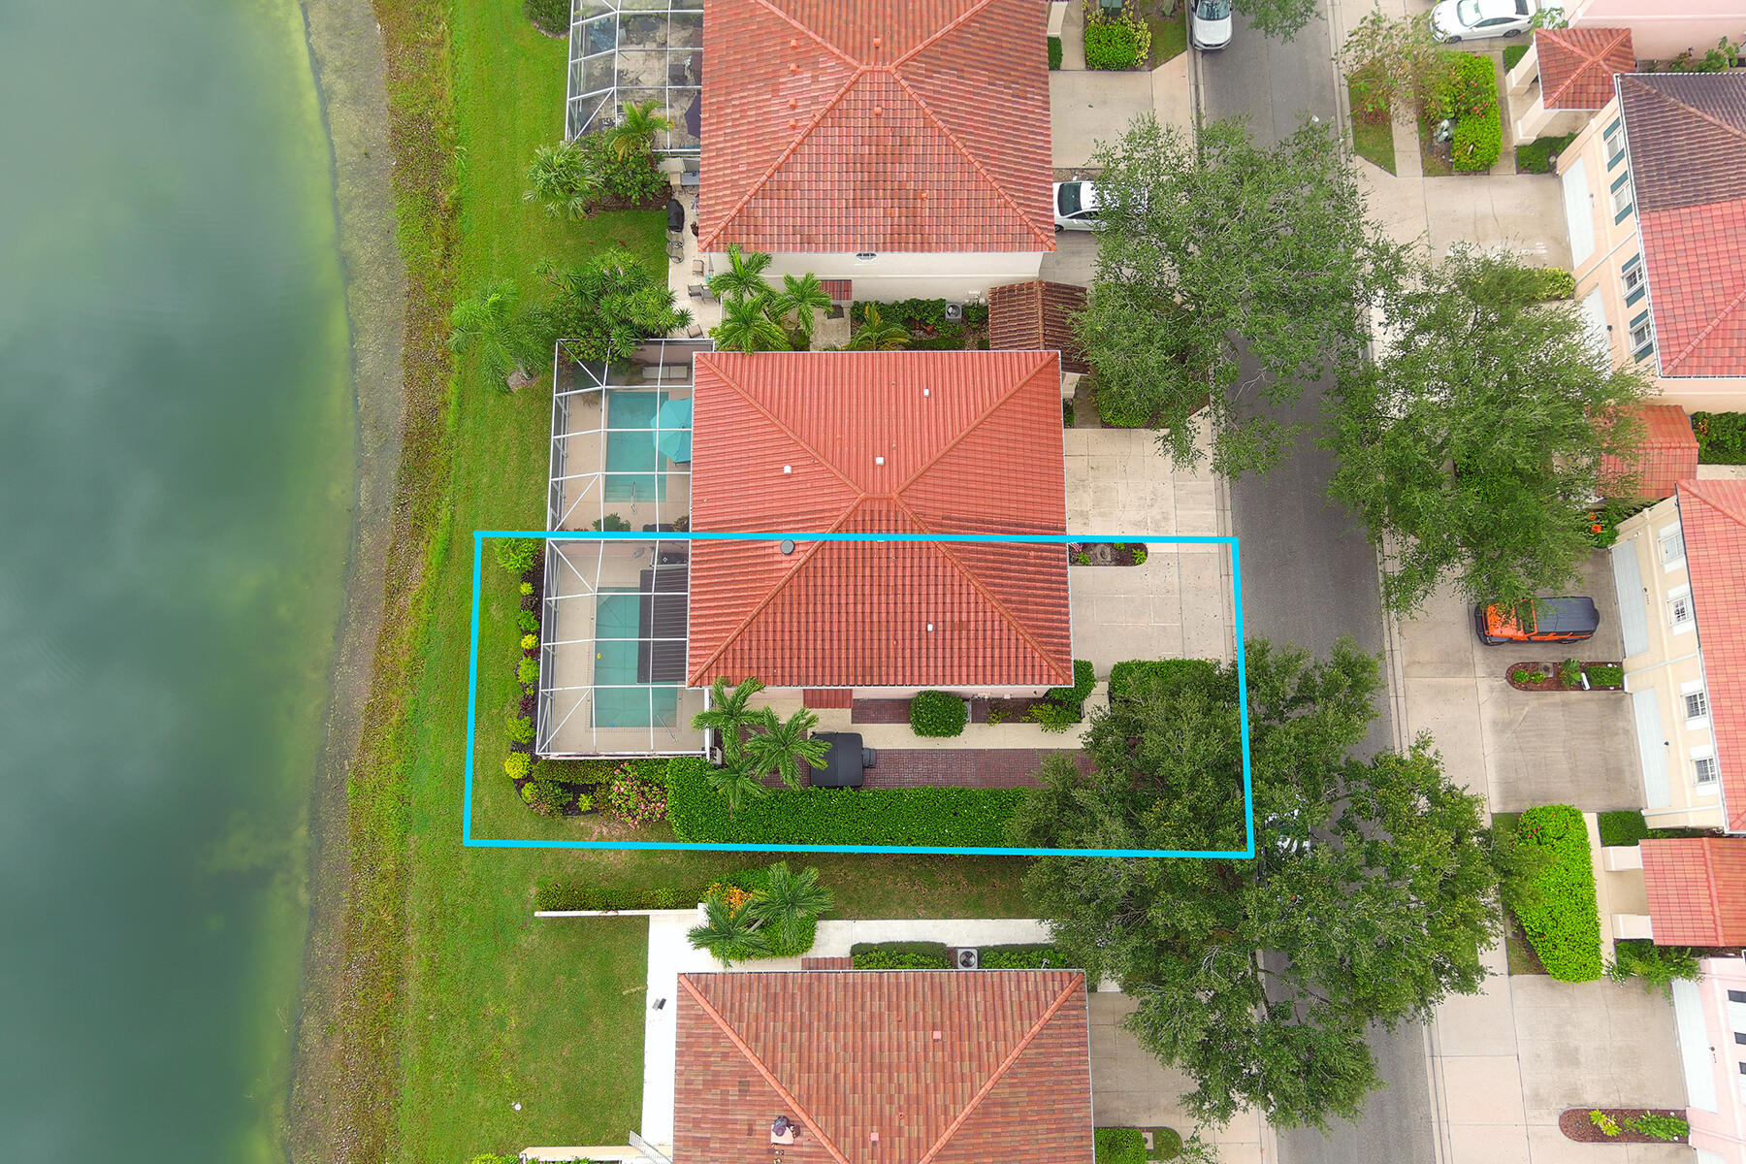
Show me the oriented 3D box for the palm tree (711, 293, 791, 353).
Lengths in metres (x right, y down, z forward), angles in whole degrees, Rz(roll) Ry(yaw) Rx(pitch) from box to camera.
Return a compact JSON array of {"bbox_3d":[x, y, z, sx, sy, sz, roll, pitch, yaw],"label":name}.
[{"bbox_3d":[-4.854,-9.646,58.967,3.203,7.400,2.346,0,77,0],"label":"palm tree"}]

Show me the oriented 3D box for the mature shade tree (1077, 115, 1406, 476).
[{"bbox_3d":[14.224,-10.591,55.800,12.972,10.024,13.955,0,77,0],"label":"mature shade tree"}]

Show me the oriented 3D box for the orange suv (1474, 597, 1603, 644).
[{"bbox_3d":[27.113,1.550,57.314,4.800,1.840,1.900,0,77,0],"label":"orange suv"}]

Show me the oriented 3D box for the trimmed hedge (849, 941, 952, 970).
[{"bbox_3d":[1.113,15.111,56.783,3.900,1.000,1.130,0,77,0],"label":"trimmed hedge"}]

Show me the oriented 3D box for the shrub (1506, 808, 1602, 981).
[{"bbox_3d":[27.592,12.652,57.384,3.137,1.250,7.016,0,77,0],"label":"shrub"}]

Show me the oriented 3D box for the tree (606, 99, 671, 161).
[{"bbox_3d":[-9.872,-18.912,60.723,2.850,3.833,2.752,0,77,0],"label":"tree"}]

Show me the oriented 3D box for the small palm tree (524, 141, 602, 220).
[{"bbox_3d":[-12.955,-16.728,60.058,3.341,4.128,3.440,0,77,0],"label":"small palm tree"}]

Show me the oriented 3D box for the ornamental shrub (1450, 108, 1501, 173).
[{"bbox_3d":[27.685,-20.357,64.748,2.035,1.200,2.730,0,77,0],"label":"ornamental shrub"}]

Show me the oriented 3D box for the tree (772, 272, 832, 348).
[{"bbox_3d":[-2.891,-10.511,57.949,2.555,5.602,2.850,0,77,0],"label":"tree"}]

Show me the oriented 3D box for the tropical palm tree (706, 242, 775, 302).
[{"bbox_3d":[-5.109,-11.866,58.143,2.850,5.798,2.555,0,77,0],"label":"tropical palm tree"}]

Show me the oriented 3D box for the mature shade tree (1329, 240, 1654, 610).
[{"bbox_3d":[24.729,-6.017,57.288,12.321,9.500,14.983,0,77,0],"label":"mature shade tree"}]

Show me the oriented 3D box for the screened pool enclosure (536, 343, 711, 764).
[{"bbox_3d":[-9.757,-1.517,57.001,6.535,3.390,17.051,0,77,0],"label":"screened pool enclosure"}]

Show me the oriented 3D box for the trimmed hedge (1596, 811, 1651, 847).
[{"bbox_3d":[31.029,10.214,58.078,1.768,1.000,1.542,0,77,0],"label":"trimmed hedge"}]

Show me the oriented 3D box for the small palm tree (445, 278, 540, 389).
[{"bbox_3d":[-14.920,-9.373,57.117,3.735,6.585,4.128,0,77,0],"label":"small palm tree"}]

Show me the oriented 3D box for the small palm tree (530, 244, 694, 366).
[{"bbox_3d":[-11.143,-11.444,60.655,6.918,4.800,5.006,0,77,0],"label":"small palm tree"}]

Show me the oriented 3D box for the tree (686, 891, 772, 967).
[{"bbox_3d":[-5.168,13.011,52.746,3.145,5.307,2.752,0,77,0],"label":"tree"}]

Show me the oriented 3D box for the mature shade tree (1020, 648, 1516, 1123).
[{"bbox_3d":[14.191,11.031,52.658,17.841,11.000,17.844,0,77,0],"label":"mature shade tree"}]

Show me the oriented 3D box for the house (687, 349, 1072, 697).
[{"bbox_3d":[0.203,-2.225,56.660,14.680,8.750,13.570,0,77,0],"label":"house"}]

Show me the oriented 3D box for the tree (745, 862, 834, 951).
[{"bbox_3d":[-3.139,12.612,54.850,3.330,5.800,3.245,0,77,0],"label":"tree"}]

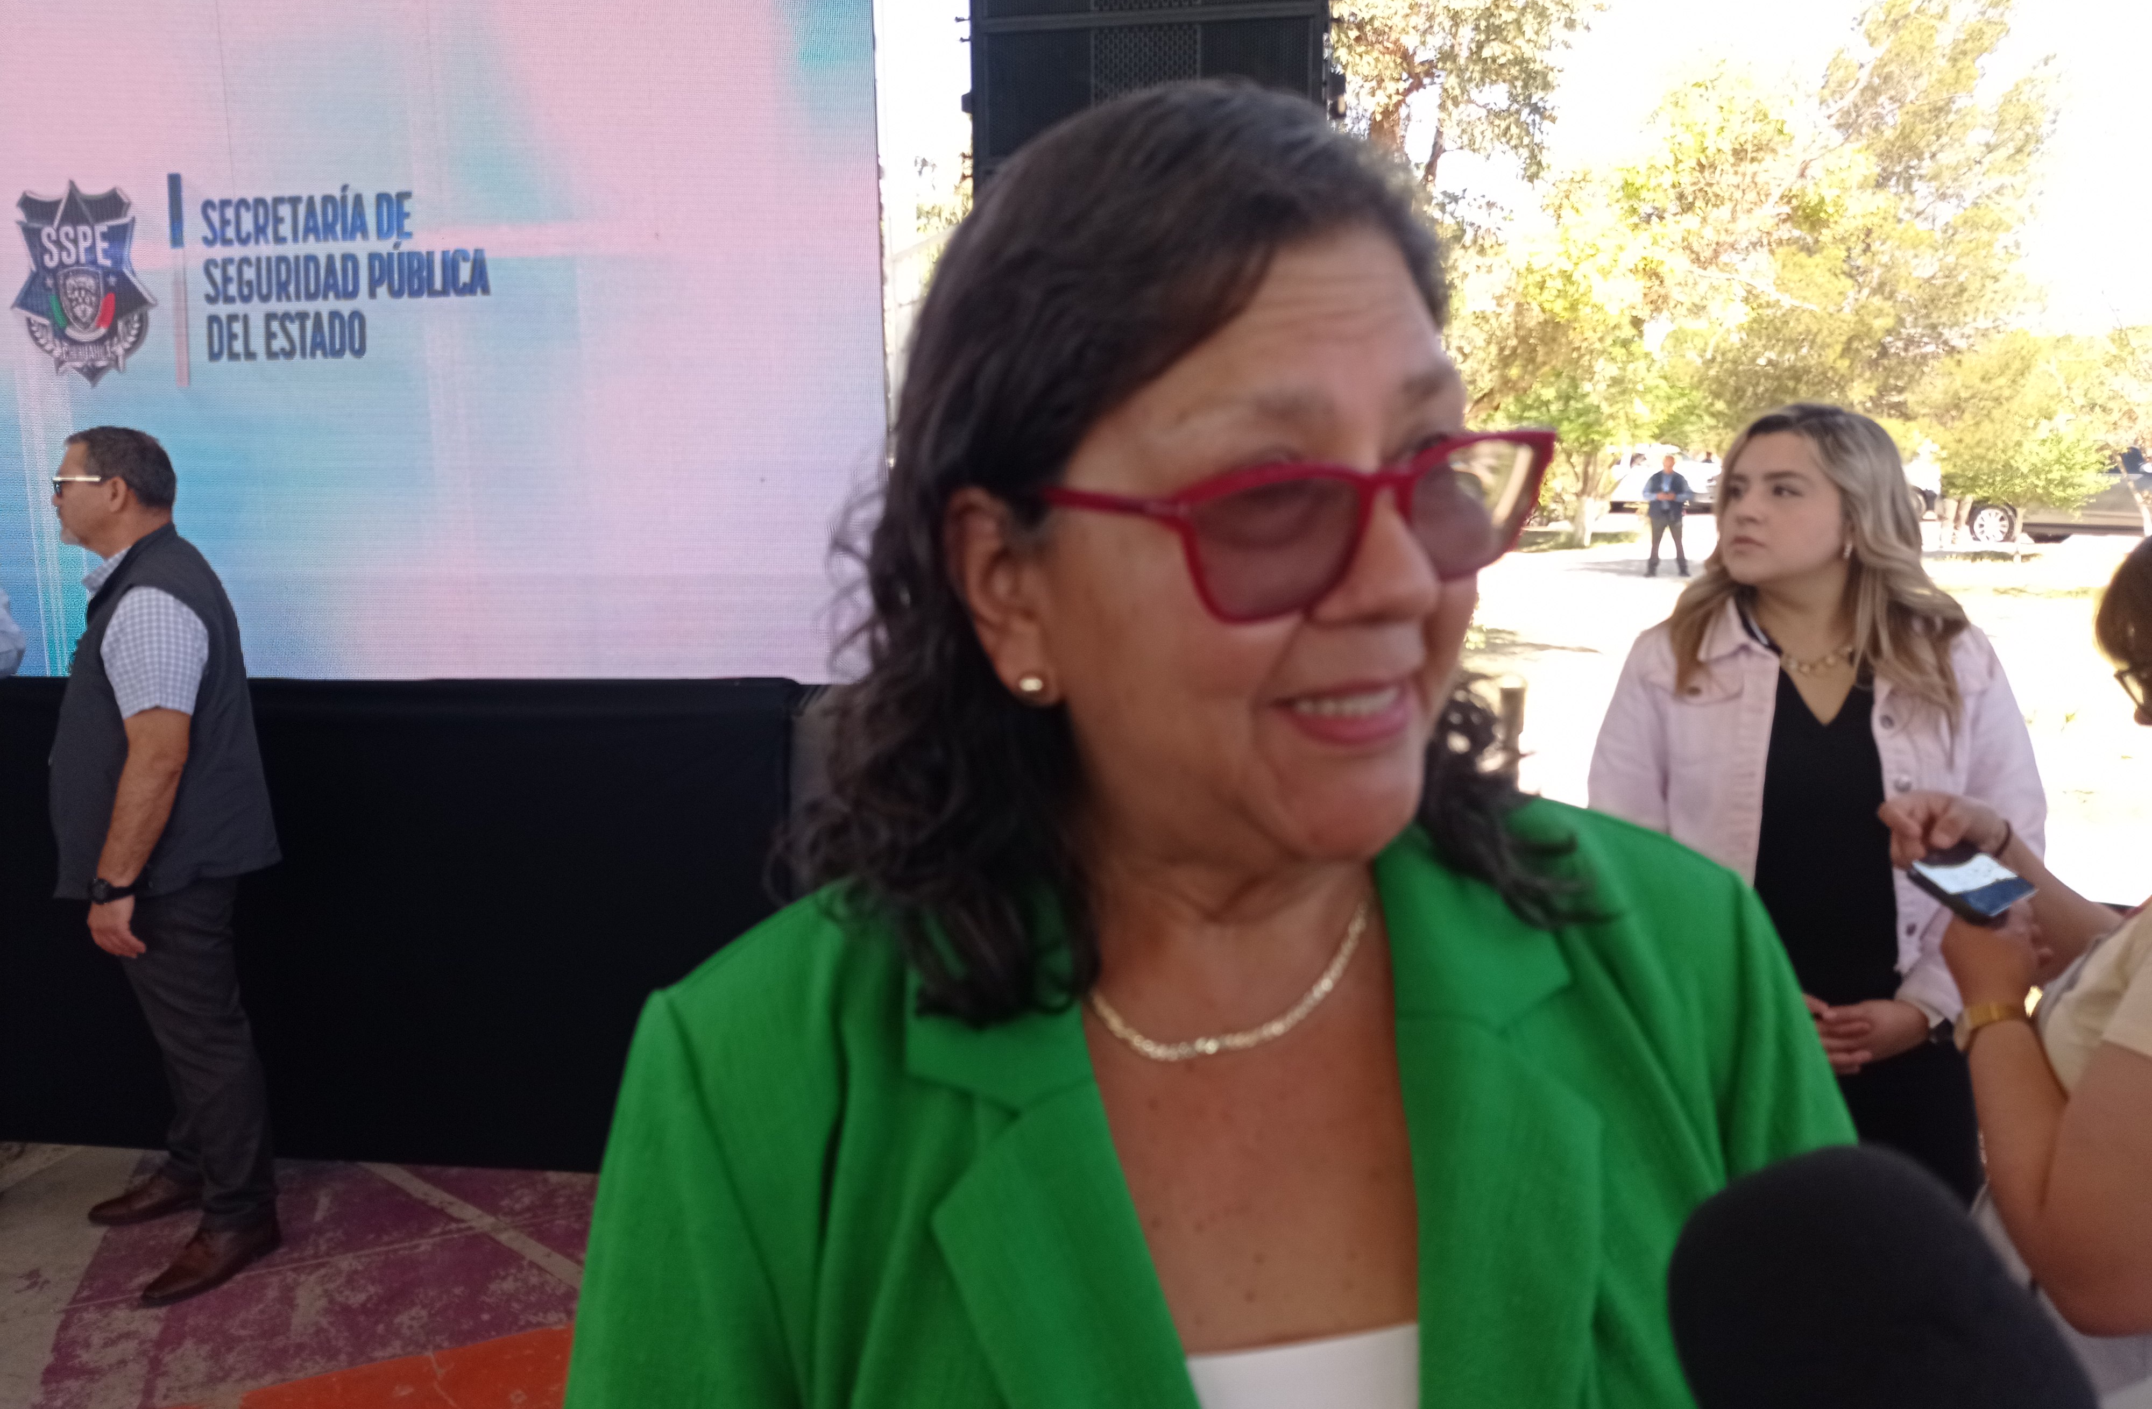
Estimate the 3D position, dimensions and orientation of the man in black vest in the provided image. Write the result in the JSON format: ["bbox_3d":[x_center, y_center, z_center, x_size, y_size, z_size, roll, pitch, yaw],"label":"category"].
[{"bbox_3d":[-1.832,0.283,3.501,0.430,1.680,0.500,-5,8,-31],"label":"man in black vest"}]

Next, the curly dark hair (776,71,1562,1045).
[{"bbox_3d":[0.043,-0.062,0.612,0.265,0.310,0.245,-5,8,-34],"label":"curly dark hair"}]

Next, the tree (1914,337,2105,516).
[{"bbox_3d":[13.719,-3.885,25.500,2.850,3.050,2.800,3,8,28],"label":"tree"}]

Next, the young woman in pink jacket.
[{"bbox_3d":[0.895,0.442,2.168,0.530,1.620,0.360,2,7,19],"label":"young woman in pink jacket"}]

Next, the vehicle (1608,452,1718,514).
[{"bbox_3d":[13.157,-4.916,38.500,4.500,1.550,1.820,1,7,16],"label":"vehicle"}]

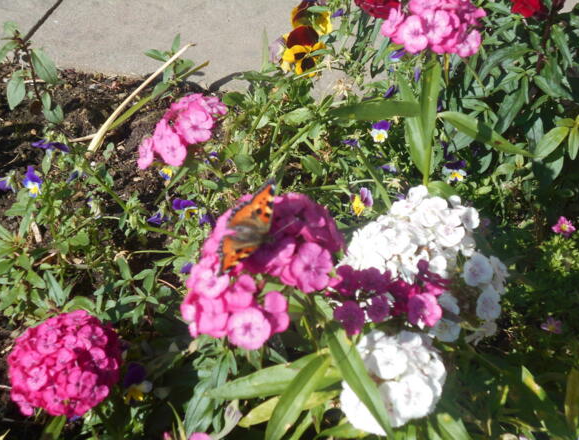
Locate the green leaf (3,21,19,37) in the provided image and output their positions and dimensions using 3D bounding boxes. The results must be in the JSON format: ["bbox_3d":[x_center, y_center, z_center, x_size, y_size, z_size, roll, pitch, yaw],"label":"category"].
[{"bbox_3d":[-0.212,-0.146,0.980,0.011,0.005,0.015,-36,67,-10],"label":"green leaf"}]

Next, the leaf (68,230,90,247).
[{"bbox_3d":[-0.139,0.012,0.850,0.015,0.004,0.012,-11,46,-11],"label":"leaf"}]

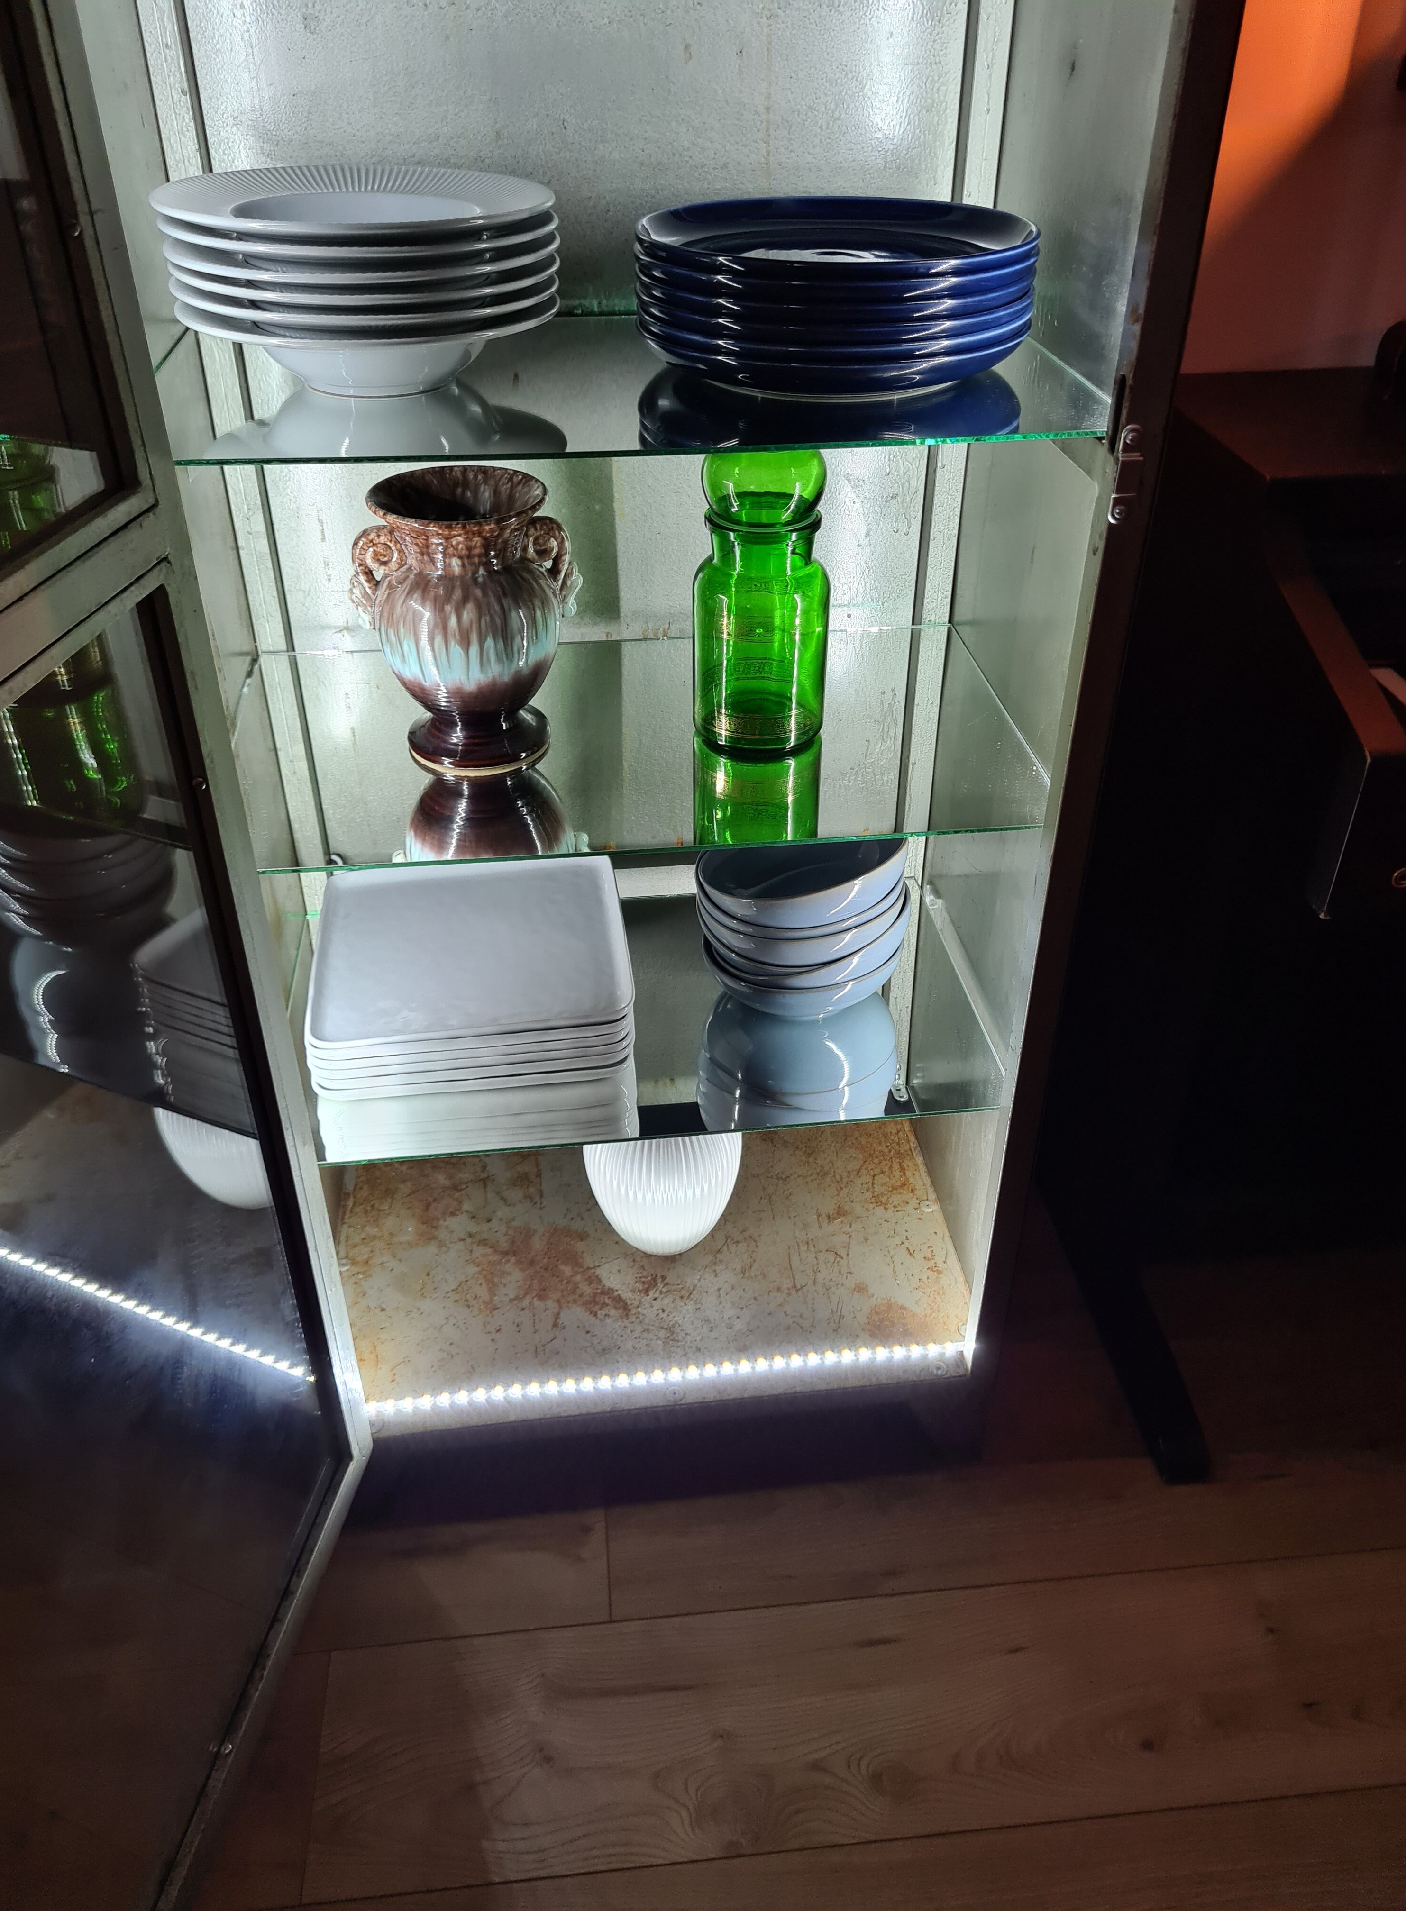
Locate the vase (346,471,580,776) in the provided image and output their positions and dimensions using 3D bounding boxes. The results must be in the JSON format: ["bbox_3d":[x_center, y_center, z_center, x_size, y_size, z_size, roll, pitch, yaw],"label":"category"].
[{"bbox_3d":[-0.178,-0.253,1.097,0.173,0.200,0.140,-4,35,-6],"label":"vase"}]

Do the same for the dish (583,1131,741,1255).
[{"bbox_3d":[-0.042,0.204,1.461,0.163,0.210,0.163,-4,35,-6],"label":"dish"}]

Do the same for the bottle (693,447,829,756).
[{"bbox_3d":[0.046,-0.290,1.108,0.106,0.247,0.106,0,35,0],"label":"bottle"}]

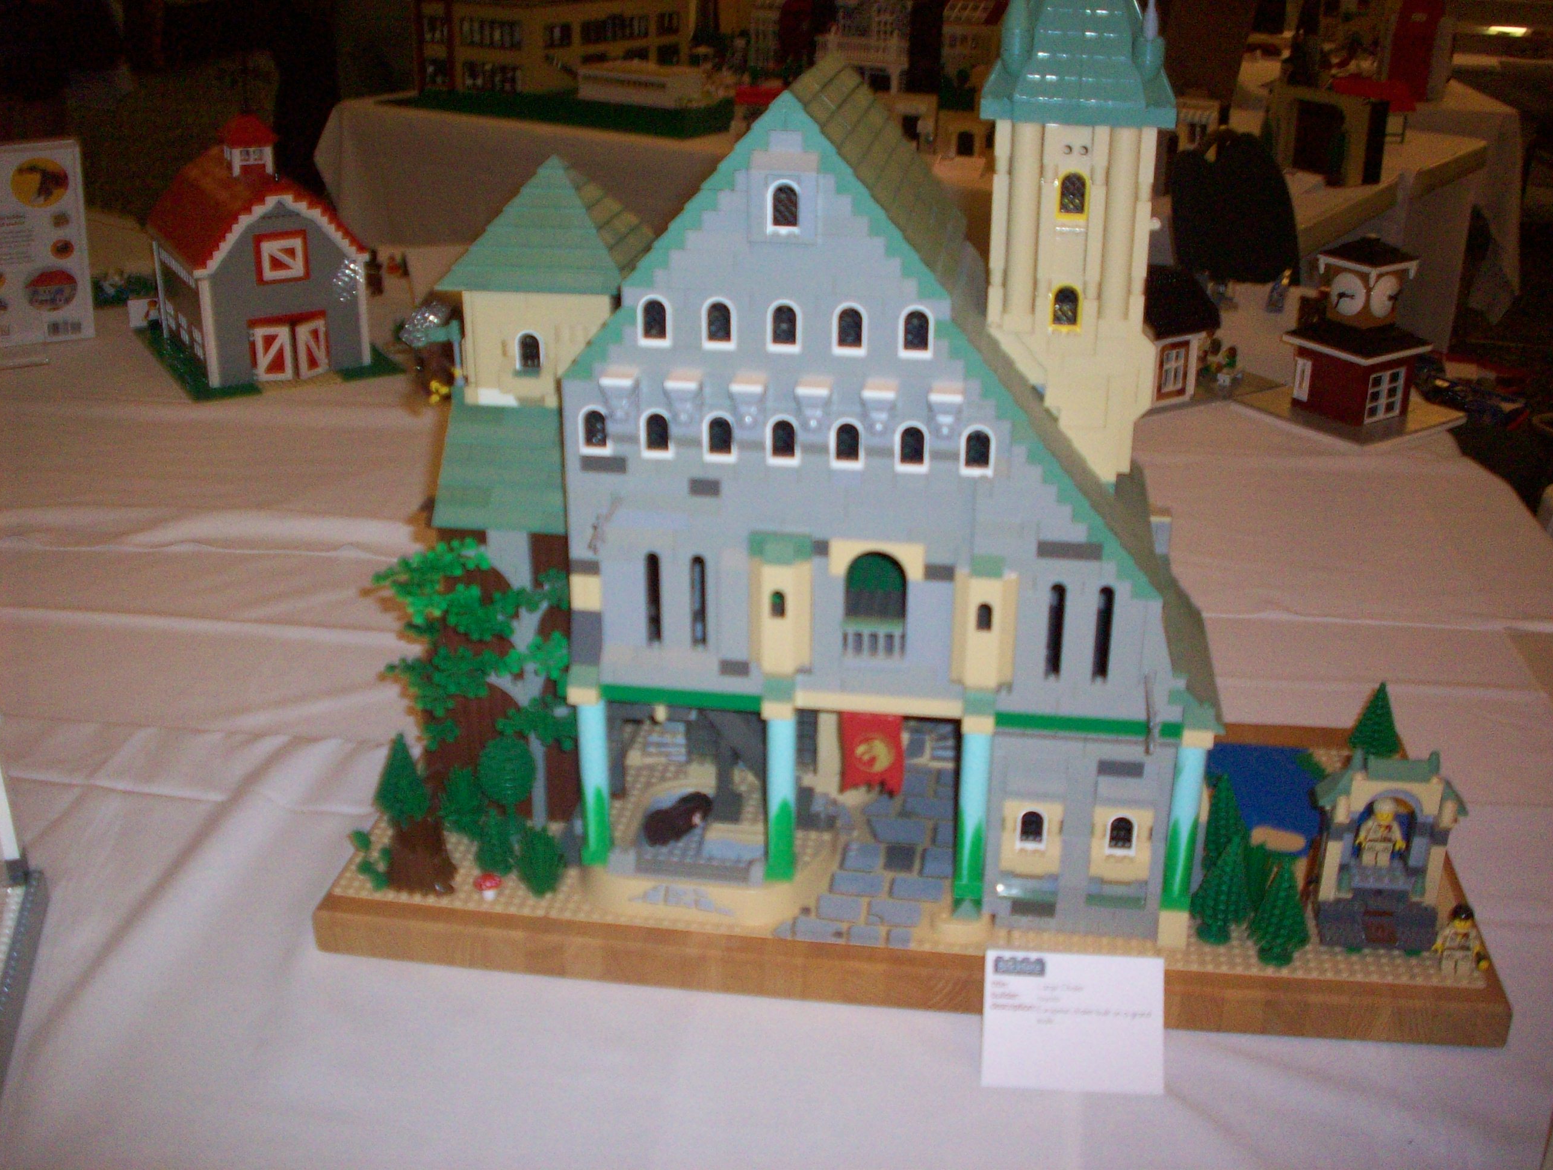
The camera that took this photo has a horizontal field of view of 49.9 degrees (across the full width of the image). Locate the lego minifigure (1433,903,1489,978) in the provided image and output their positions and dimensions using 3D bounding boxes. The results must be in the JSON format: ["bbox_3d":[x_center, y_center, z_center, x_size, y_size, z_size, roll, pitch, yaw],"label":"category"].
[{"bbox_3d":[0.363,0.187,0.881,0.029,0.044,0.015,3,24,7],"label":"lego minifigure"}]

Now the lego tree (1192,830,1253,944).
[{"bbox_3d":[0.242,0.163,0.907,0.033,0.067,0.033,3,24,7],"label":"lego tree"}]

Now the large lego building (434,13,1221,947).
[{"bbox_3d":[0.027,-0.086,0.929,0.435,0.508,0.228,3,24,7],"label":"large lego building"}]

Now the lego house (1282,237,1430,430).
[{"bbox_3d":[0.650,-0.289,1.854,0.121,0.198,0.121,-16,29,-32],"label":"lego house"}]

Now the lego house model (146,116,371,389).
[{"bbox_3d":[-0.645,-0.425,2.046,0.205,0.286,0.250,-13,27,-28],"label":"lego house model"}]

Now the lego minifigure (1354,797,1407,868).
[{"bbox_3d":[0.332,0.133,0.907,0.028,0.044,0.015,3,24,7],"label":"lego minifigure"}]

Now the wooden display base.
[{"bbox_3d":[0.080,0.155,1.044,0.658,0.029,0.308,3,24,7],"label":"wooden display base"}]

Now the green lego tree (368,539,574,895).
[{"bbox_3d":[-0.171,0.073,0.951,0.116,0.196,0.083,3,24,7],"label":"green lego tree"}]

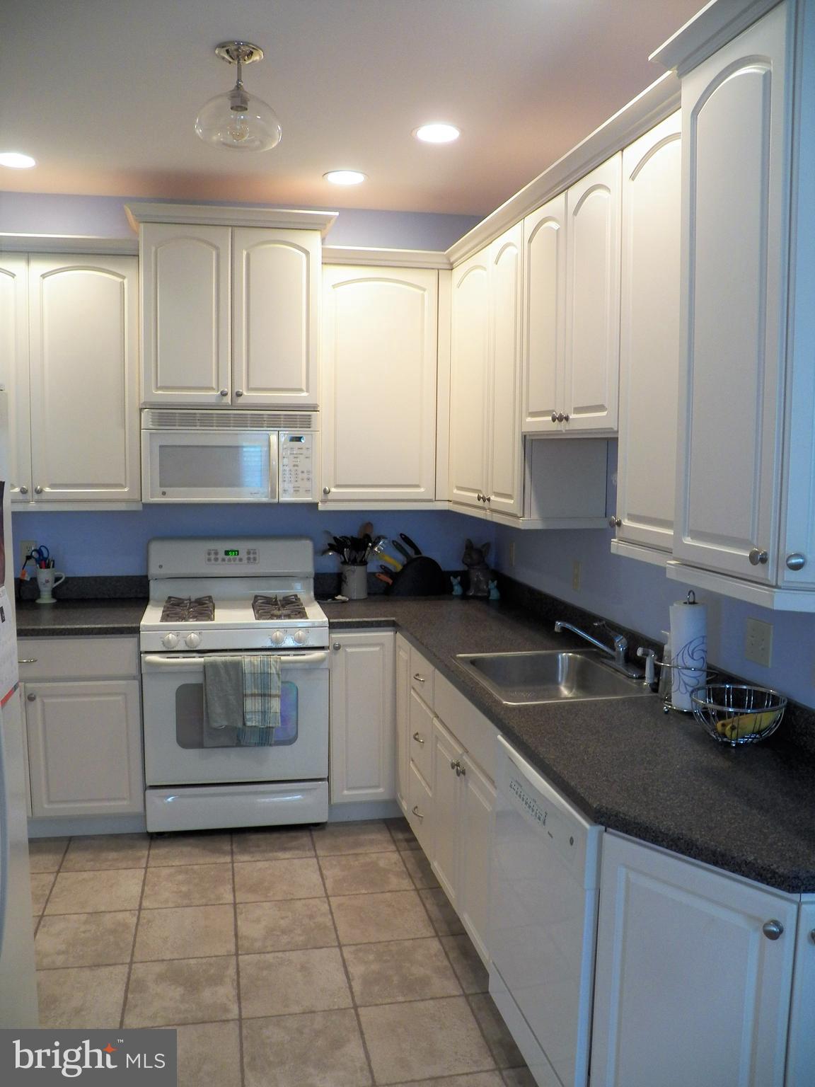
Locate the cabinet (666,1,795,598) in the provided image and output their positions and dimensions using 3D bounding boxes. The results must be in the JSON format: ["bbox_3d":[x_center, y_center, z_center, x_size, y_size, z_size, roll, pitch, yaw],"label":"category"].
[{"bbox_3d":[0.790,-0.429,1.730,0.370,1.075,0.385,-1,7,-12],"label":"cabinet"}]

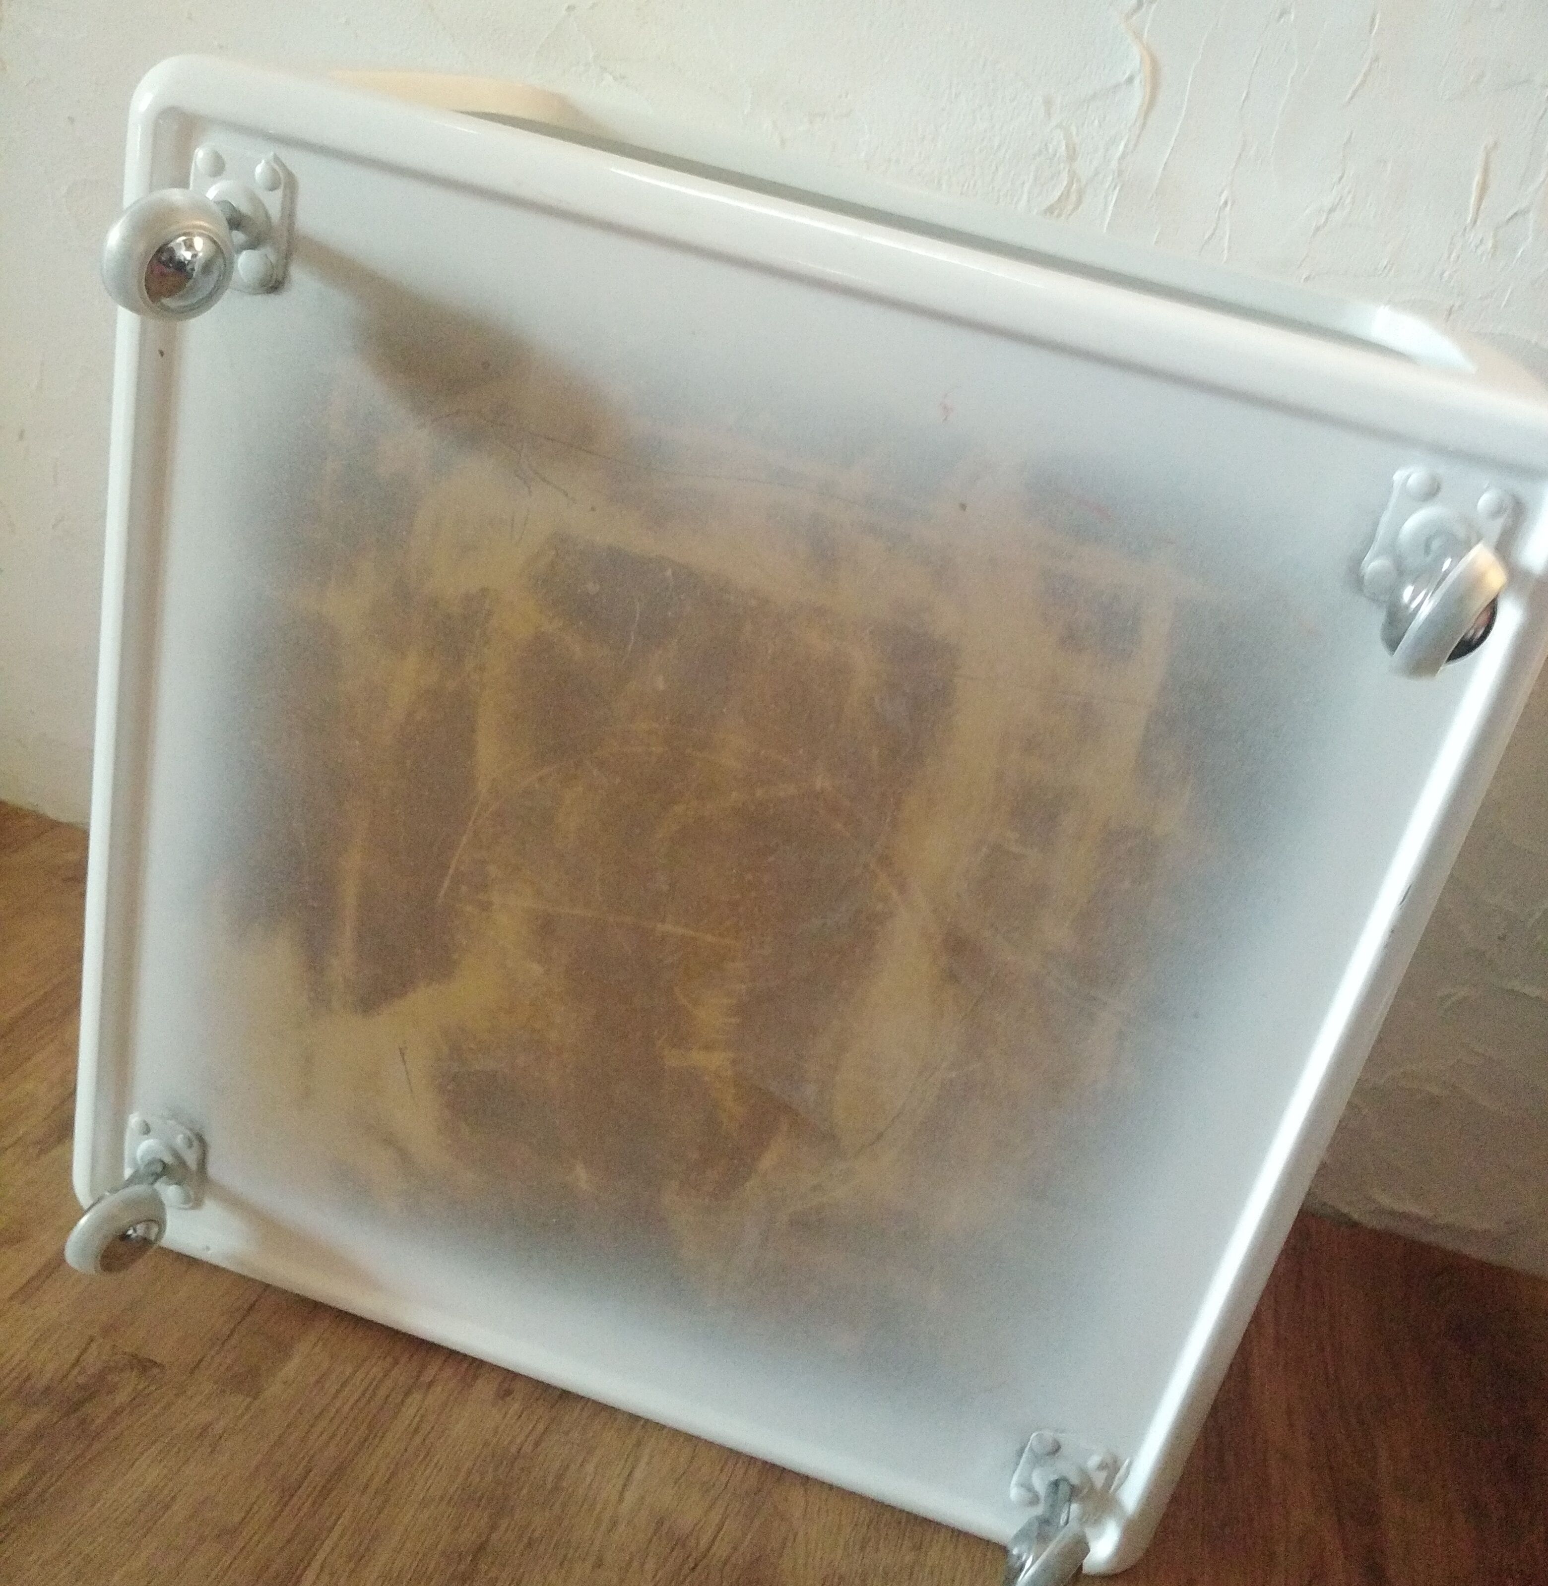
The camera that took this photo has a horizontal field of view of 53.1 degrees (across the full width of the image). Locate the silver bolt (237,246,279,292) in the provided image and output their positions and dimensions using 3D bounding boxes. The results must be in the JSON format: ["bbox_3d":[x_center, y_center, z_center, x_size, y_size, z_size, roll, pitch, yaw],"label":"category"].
[{"bbox_3d":[-0.171,-0.172,0.513,0.011,0.011,0.005,17,23,7],"label":"silver bolt"}]

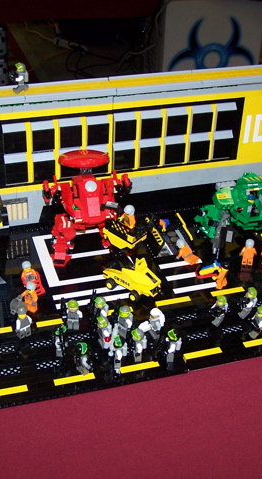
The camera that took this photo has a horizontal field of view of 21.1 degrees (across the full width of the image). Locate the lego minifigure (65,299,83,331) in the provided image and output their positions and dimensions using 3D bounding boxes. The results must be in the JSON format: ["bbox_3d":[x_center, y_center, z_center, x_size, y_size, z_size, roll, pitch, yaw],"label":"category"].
[{"bbox_3d":[-0.073,0.095,0.887,0.023,0.041,0.015,3,35,1],"label":"lego minifigure"}]

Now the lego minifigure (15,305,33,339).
[{"bbox_3d":[-0.131,0.100,0.867,0.024,0.040,0.015,-23,42,-32],"label":"lego minifigure"}]

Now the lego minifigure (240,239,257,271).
[{"bbox_3d":[0.170,0.018,1.014,0.023,0.040,0.014,5,35,4],"label":"lego minifigure"}]

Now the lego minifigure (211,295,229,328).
[{"bbox_3d":[0.114,0.093,0.904,0.020,0.038,0.021,-19,40,-41],"label":"lego minifigure"}]

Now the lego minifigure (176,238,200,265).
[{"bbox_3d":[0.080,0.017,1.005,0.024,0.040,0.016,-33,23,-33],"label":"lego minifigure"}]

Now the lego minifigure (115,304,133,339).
[{"bbox_3d":[-0.009,0.104,0.869,0.024,0.041,0.018,22,39,25],"label":"lego minifigure"}]

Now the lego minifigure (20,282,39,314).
[{"bbox_3d":[-0.131,0.076,0.911,0.023,0.041,0.015,17,38,20],"label":"lego minifigure"}]

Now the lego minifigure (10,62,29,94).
[{"bbox_3d":[-0.148,-0.214,0.932,0.027,0.040,0.025,-17,39,-26],"label":"lego minifigure"}]

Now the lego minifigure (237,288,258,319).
[{"bbox_3d":[0.153,0.085,0.920,0.020,0.038,0.021,-16,38,-37],"label":"lego minifigure"}]

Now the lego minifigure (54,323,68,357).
[{"bbox_3d":[-0.084,0.122,0.840,0.019,0.042,0.025,-4,35,-10],"label":"lego minifigure"}]

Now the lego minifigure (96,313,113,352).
[{"bbox_3d":[-0.032,0.115,0.855,0.022,0.042,0.025,-23,42,-32],"label":"lego minifigure"}]

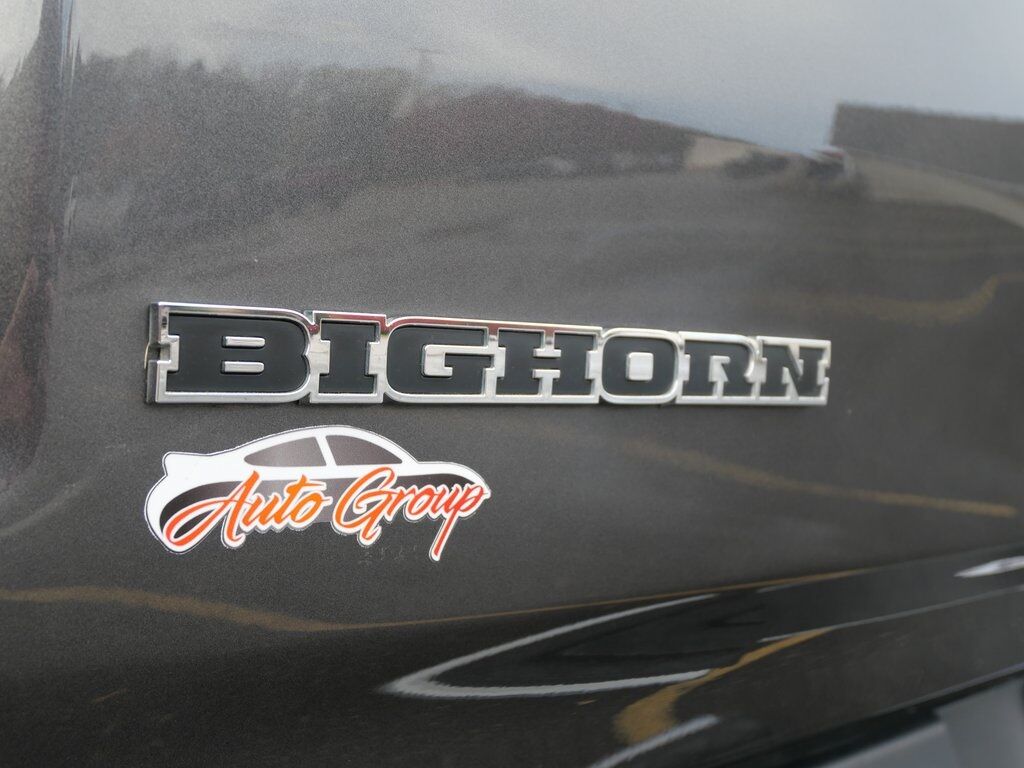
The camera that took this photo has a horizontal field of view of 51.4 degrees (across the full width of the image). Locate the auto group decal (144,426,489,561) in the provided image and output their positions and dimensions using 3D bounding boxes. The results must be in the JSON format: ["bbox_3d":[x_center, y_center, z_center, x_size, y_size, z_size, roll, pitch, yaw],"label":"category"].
[{"bbox_3d":[-0.056,0.036,0.337,0.118,0.046,0.002,1,3,-34],"label":"auto group decal"}]

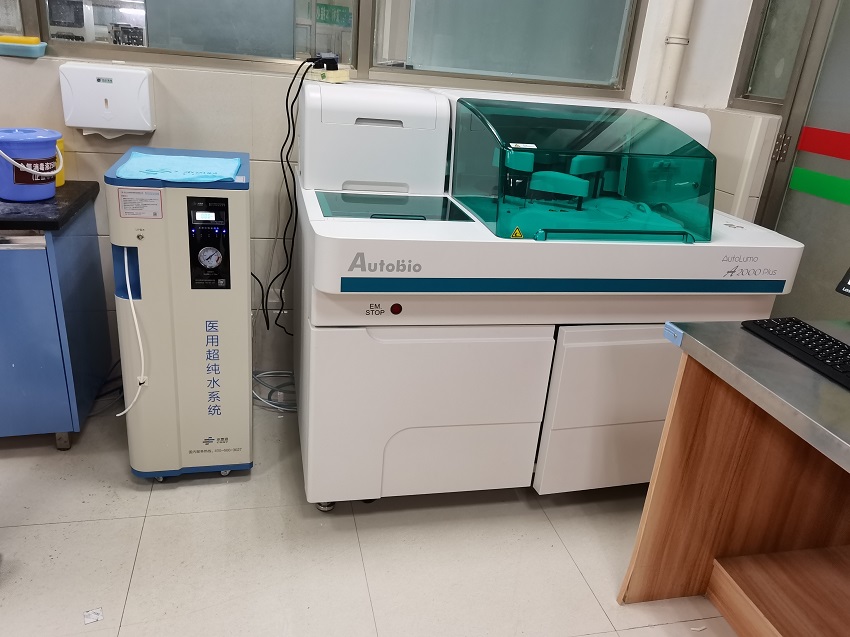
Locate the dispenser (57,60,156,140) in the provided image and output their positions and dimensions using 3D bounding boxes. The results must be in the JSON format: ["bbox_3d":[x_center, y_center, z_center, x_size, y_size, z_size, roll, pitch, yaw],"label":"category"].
[{"bbox_3d":[-1.060,-0.743,2.231,0.271,0.202,0.097,0,22,-14],"label":"dispenser"}]

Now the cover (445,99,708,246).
[{"bbox_3d":[0.468,-0.461,2.019,0.660,0.315,0.550,-1,23,-15],"label":"cover"}]

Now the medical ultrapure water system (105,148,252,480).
[{"bbox_3d":[-0.745,-0.012,2.126,0.357,0.960,0.490,-1,23,-15],"label":"medical ultrapure water system"}]

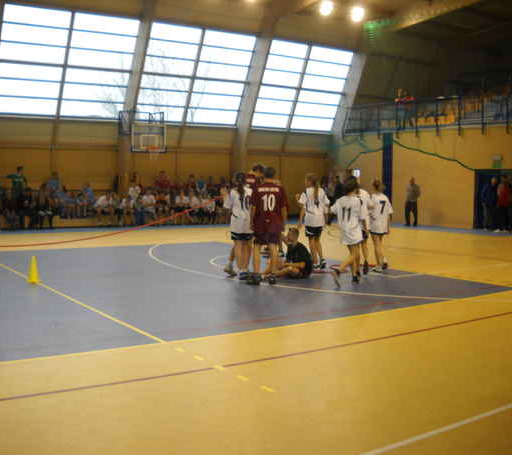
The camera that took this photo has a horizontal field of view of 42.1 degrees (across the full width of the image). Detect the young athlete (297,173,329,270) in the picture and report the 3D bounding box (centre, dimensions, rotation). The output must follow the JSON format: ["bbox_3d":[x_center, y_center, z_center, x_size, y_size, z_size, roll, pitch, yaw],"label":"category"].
[{"bbox_3d":[1.050,-0.110,12.150,0.560,1.700,0.420,1,4,2],"label":"young athlete"}]

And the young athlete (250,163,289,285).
[{"bbox_3d":[0.204,-0.031,10.450,0.580,1.780,0.370,1,4,2],"label":"young athlete"}]

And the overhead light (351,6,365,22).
[{"bbox_3d":[3.666,-7.617,23.800,0.470,0.500,0.470,-2,5,-35],"label":"overhead light"}]

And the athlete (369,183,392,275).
[{"bbox_3d":[2.236,-0.036,12.000,0.500,1.610,0.400,1,4,2],"label":"athlete"}]

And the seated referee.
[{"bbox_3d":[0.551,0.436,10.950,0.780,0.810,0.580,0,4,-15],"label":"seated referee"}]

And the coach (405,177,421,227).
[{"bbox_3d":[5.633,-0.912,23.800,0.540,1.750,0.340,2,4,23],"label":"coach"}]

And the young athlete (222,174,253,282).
[{"bbox_3d":[-0.303,-0.033,10.900,0.530,1.700,0.420,0,4,-16],"label":"young athlete"}]

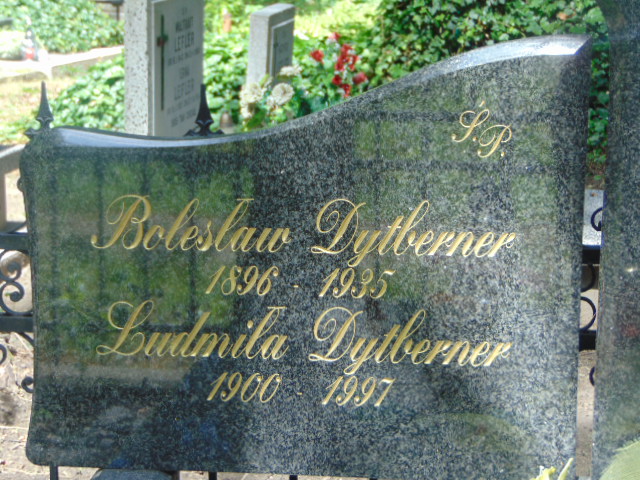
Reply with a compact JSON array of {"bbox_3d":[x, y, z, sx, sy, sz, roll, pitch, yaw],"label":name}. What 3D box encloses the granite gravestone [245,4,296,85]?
[{"bbox_3d":[-0.226,-0.832,9.067,0.090,0.420,0.320,9,17,18],"label":"granite gravestone"}]

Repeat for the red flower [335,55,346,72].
[{"bbox_3d":[0.088,-0.760,8.600,0.053,0.076,0.050,0,15,0],"label":"red flower"}]

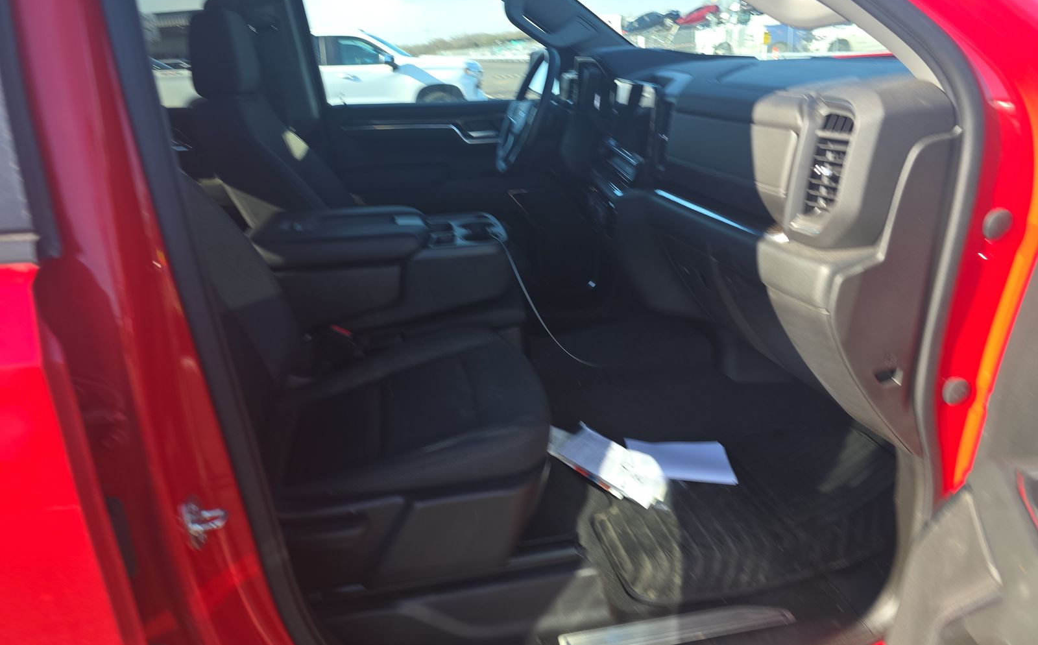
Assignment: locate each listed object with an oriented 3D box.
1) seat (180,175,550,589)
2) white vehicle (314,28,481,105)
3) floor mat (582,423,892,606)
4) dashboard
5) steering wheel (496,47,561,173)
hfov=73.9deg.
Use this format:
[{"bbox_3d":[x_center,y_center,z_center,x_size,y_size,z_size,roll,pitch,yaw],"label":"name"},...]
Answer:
[{"bbox_3d":[-0.404,-0.052,1.361,0.880,1.040,0.570,-4,22,-11],"label":"seat"},{"bbox_3d":[-3.486,-4.315,12.674,5.800,1.930,2.030,-4,22,-11],"label":"white vehicle"},{"bbox_3d":[0.497,0.397,1.680,0.690,0.110,0.570,-4,22,-11],"label":"floor mat"},{"bbox_3d":[0.466,-0.341,1.876,0.540,0.710,1.530,-4,22,-11],"label":"dashboard"},{"bbox_3d":[0.031,-0.641,2.107,0.100,0.385,0.385,19,16,-18],"label":"steering wheel"}]

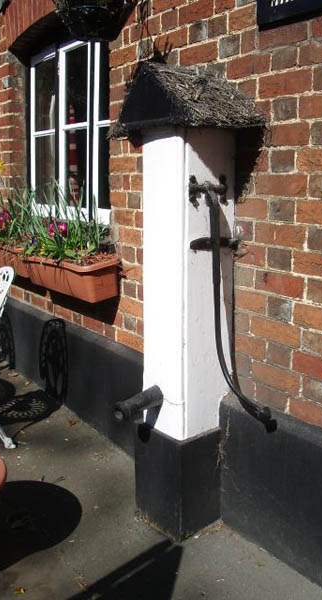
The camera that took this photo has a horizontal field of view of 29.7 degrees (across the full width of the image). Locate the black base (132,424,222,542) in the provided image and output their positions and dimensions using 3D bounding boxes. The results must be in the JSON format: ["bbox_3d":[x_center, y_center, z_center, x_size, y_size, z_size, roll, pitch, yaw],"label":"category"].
[{"bbox_3d":[0.074,0.651,2.349,0.222,0.369,0.286,-8,14,-34],"label":"black base"}]

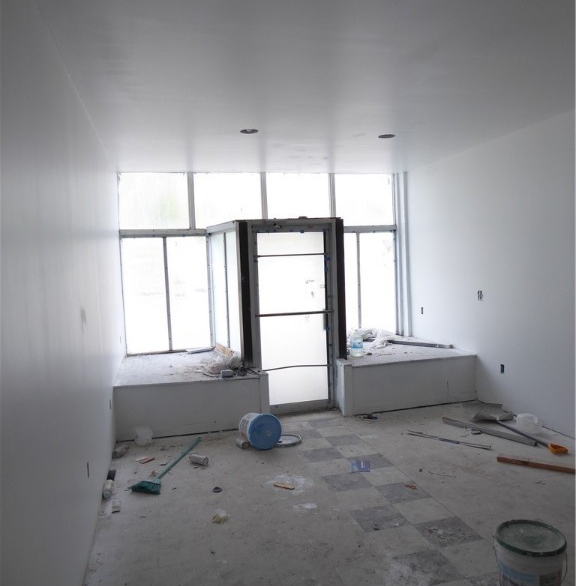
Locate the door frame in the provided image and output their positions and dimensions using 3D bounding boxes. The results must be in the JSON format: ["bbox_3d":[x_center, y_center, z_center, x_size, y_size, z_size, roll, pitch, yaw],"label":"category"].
[{"bbox_3d":[0.123,0.263,6.085,1.050,2.120,0.120,-3,3,-14],"label":"door frame"}]

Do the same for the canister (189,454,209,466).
[{"bbox_3d":[-0.748,1.399,4.655,0.160,0.070,0.070,0,4,37],"label":"canister"}]

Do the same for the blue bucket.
[{"bbox_3d":[-0.266,1.248,5.060,0.310,0.310,0.300,-4,-1,-27],"label":"blue bucket"}]

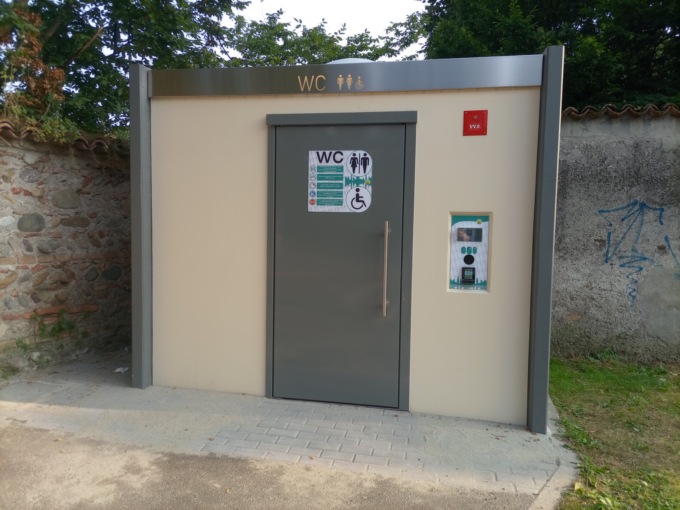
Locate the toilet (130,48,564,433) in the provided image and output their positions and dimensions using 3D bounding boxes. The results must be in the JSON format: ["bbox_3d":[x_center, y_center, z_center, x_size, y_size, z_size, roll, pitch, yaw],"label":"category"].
[{"bbox_3d":[0.143,-0.232,5.070,3.170,2.624,2.200,2,5,13],"label":"toilet"}]

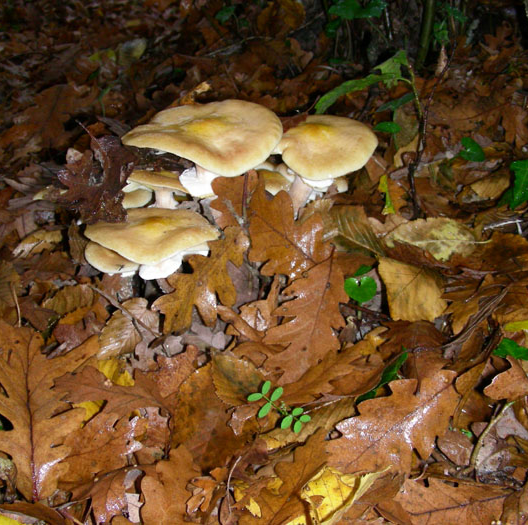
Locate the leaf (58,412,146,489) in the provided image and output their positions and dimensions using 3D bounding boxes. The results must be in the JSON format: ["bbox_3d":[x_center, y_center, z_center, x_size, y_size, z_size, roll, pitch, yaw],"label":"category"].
[{"bbox_3d":[-0.096,0.108,0.455,0.058,0.015,0.047,-12,38,-16],"label":"leaf"}]

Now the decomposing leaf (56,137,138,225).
[{"bbox_3d":[-0.166,-0.082,0.760,0.079,0.075,0.050,-12,39,-11],"label":"decomposing leaf"}]

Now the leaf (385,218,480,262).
[{"bbox_3d":[0.134,-0.019,0.613,0.074,0.015,0.046,1,51,1],"label":"leaf"}]

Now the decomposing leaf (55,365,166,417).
[{"bbox_3d":[-0.117,0.099,0.604,0.098,0.020,0.051,10,41,13],"label":"decomposing leaf"}]

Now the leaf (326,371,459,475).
[{"bbox_3d":[0.101,0.119,0.573,0.129,0.022,0.073,-28,48,-25],"label":"leaf"}]

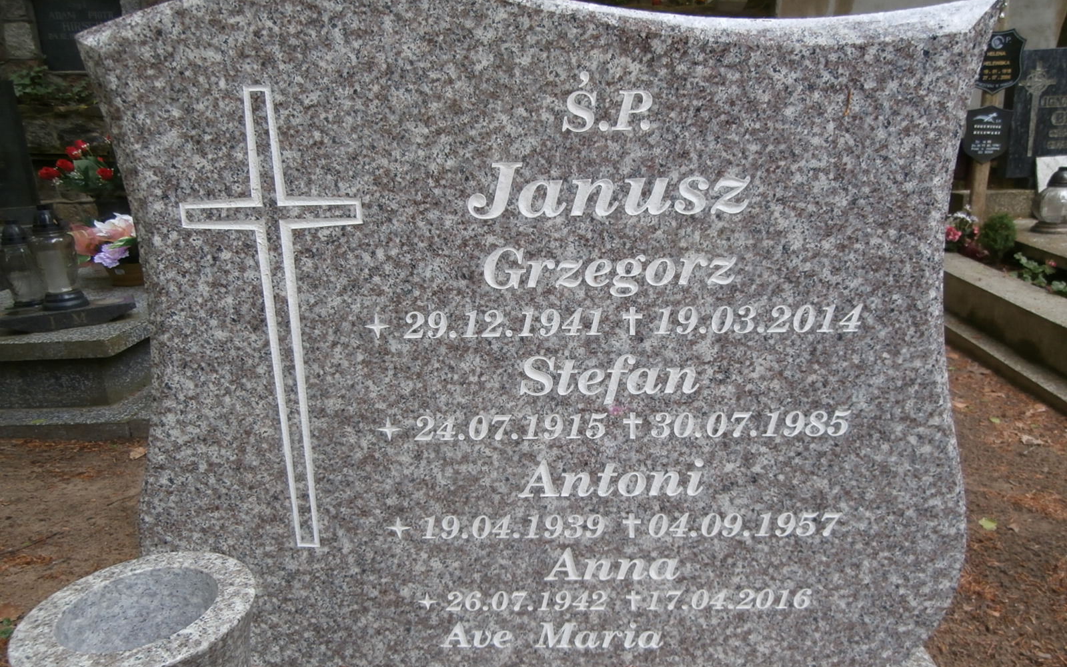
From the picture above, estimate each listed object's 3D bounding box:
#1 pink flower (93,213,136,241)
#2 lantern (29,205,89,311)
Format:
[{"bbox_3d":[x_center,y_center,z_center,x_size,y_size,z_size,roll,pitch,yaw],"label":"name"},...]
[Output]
[{"bbox_3d":[-1.385,-0.352,2.480,0.140,0.100,0.125,-10,20,-28],"label":"pink flower"},{"bbox_3d":[-1.387,-0.223,2.150,0.120,0.293,0.120,0,18,0],"label":"lantern"}]

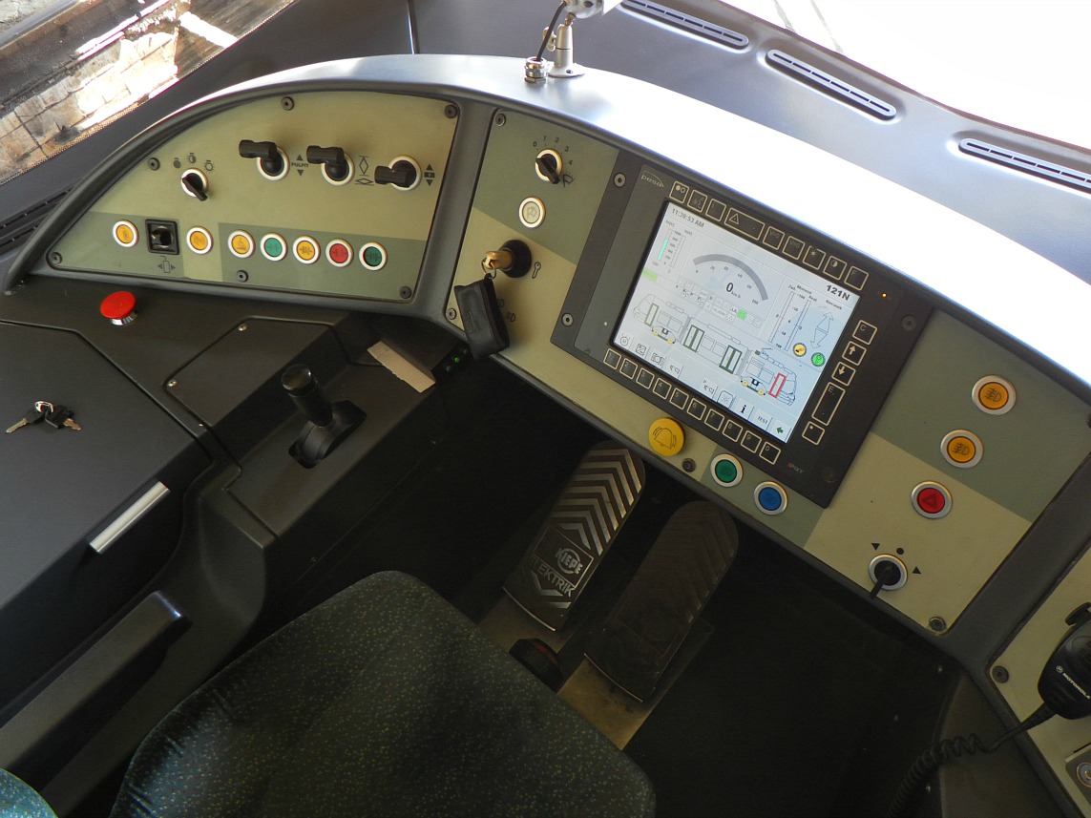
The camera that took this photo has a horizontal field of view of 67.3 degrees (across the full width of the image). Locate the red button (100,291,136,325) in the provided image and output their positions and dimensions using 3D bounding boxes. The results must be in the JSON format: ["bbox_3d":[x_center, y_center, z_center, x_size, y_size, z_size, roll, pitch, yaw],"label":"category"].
[{"bbox_3d":[-0.534,-0.124,1.026,0.042,0.029,0.042,-3,54,5],"label":"red button"}]

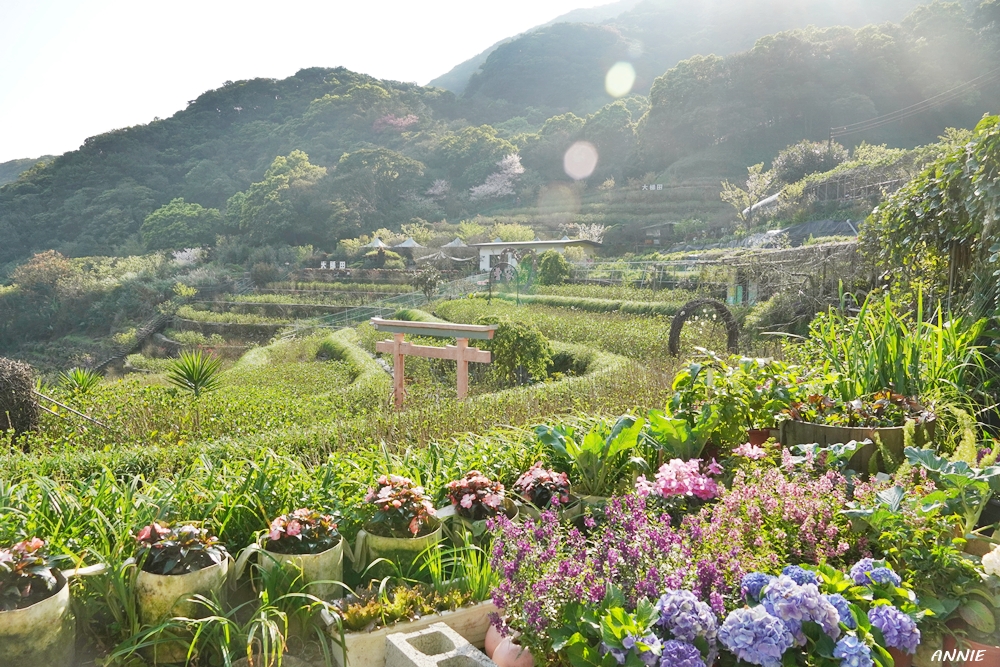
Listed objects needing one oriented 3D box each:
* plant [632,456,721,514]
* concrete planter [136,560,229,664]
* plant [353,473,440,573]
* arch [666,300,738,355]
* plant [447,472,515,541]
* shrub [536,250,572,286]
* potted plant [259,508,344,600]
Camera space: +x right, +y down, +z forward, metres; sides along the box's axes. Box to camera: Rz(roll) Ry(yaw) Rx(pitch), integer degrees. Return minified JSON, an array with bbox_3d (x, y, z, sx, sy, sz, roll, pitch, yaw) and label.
[{"bbox_3d":[0.786,0.726,3.320,0.370,0.380,0.340,0,4,0],"label":"plant"},{"bbox_3d":[-1.138,0.951,2.691,0.310,0.310,0.310,0,4,0],"label":"concrete planter"},{"bbox_3d":[-0.382,0.772,2.850,0.330,0.460,0.330,0,3,-8],"label":"plant"},{"bbox_3d":[6.104,-0.075,22.500,2.150,1.980,0.360,1,3,15],"label":"arch"},{"bbox_3d":[-0.074,0.829,3.384,0.310,0.420,0.310,0,4,0],"label":"plant"},{"bbox_3d":[3.633,-4.333,50.000,2.350,2.400,2.200,0,4,0],"label":"shrub"},{"bbox_3d":[-0.736,0.845,2.786,0.310,0.390,0.310,0,4,0],"label":"potted plant"}]

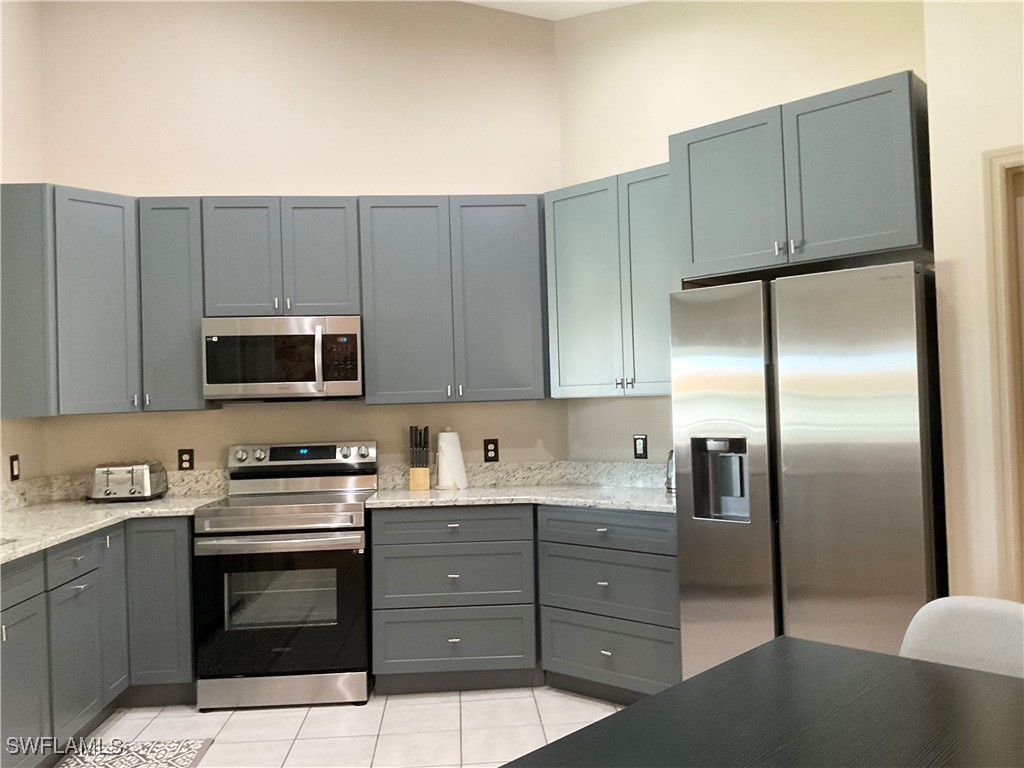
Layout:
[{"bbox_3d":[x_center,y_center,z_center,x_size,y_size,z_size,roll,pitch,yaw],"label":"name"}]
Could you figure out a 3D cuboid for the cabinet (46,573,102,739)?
[{"bbox_3d":[-1.732,1.060,3.397,0.030,0.577,0.414,-2,-1,-2],"label":"cabinet"}]

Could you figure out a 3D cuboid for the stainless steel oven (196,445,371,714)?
[{"bbox_3d":[-1.061,0.894,4.178,0.757,1.180,0.675,-2,-2,-4],"label":"stainless steel oven"}]

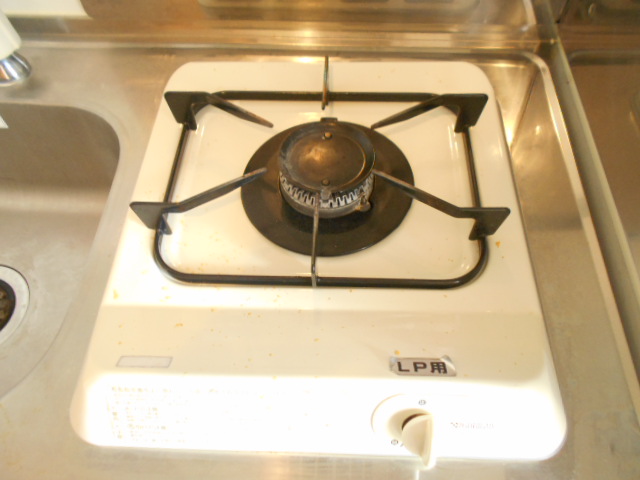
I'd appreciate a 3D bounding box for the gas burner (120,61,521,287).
[{"bbox_3d":[0.000,-0.059,0.378,0.265,0.044,0.212,0,57,4],"label":"gas burner"}]

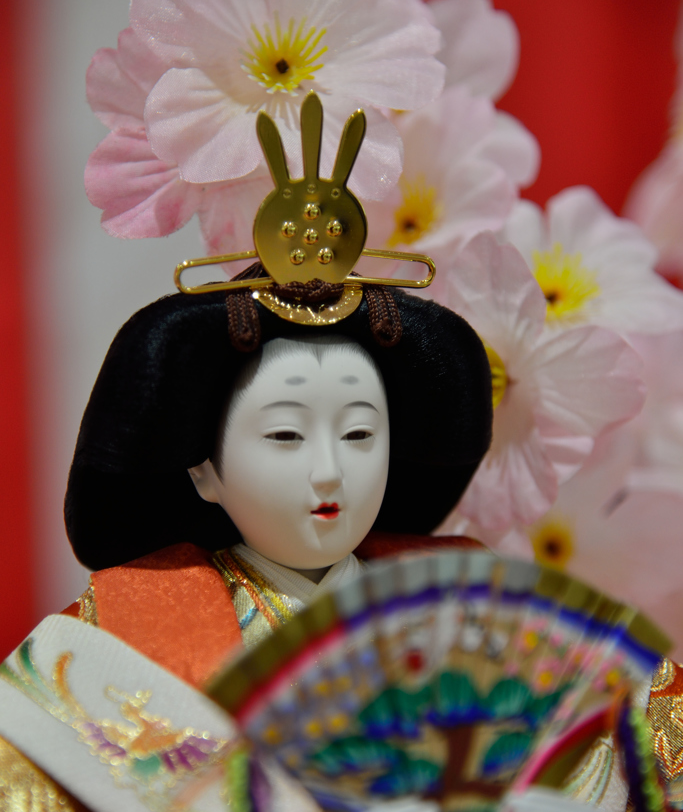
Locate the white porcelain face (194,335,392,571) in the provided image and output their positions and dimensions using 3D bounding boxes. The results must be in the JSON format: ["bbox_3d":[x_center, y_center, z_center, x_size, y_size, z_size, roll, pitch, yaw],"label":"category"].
[{"bbox_3d":[-0.010,0.010,0.660,0.035,0.044,0.028,-1,2,-18],"label":"white porcelain face"}]

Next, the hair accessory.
[{"bbox_3d":[-0.007,-0.038,0.655,0.051,0.044,0.012,-1,2,-13],"label":"hair accessory"}]

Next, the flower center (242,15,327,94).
[{"bbox_3d":[-0.012,-0.072,0.700,0.017,0.017,0.009,0,-13,-1],"label":"flower center"}]

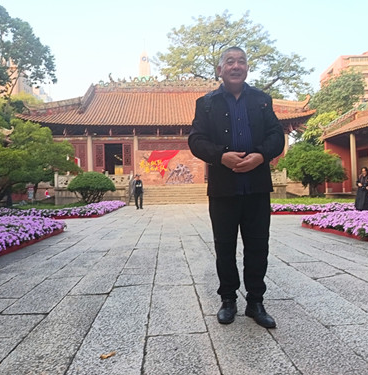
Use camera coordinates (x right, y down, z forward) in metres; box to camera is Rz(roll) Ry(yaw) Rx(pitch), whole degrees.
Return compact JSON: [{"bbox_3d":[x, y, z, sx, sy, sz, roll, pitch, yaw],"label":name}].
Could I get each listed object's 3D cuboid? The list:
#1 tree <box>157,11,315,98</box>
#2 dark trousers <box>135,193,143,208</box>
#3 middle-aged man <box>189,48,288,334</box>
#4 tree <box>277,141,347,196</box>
[{"bbox_3d":[6.700,-11.200,45.000,20.000,24.000,18.000,-1,-1,0],"label":"tree"},{"bbox_3d":[-2.151,0.585,16.500,0.440,0.840,0.300,-1,-1,-3],"label":"dark trousers"},{"bbox_3d":[0.332,-0.031,2.150,0.590,1.700,0.370,-1,-1,0],"label":"middle-aged man"},{"bbox_3d":[7.355,-1.096,20.000,4.000,3.250,3.700,-1,-1,0],"label":"tree"}]

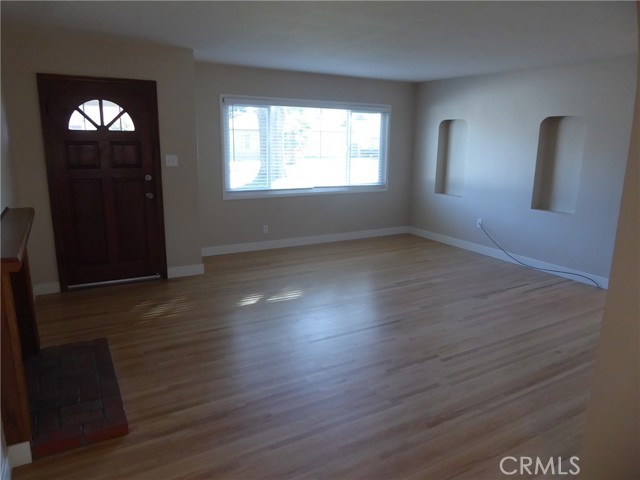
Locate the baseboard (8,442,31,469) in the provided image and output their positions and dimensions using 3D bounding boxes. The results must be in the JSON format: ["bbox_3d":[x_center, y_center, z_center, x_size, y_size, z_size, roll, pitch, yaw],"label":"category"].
[{"bbox_3d":[-1.458,1.043,2.254,0.085,0.119,0.020,-6,15,-30],"label":"baseboard"}]

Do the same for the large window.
[{"bbox_3d":[-0.105,-1.325,6.712,2.751,1.333,0.100,-6,15,-30],"label":"large window"}]

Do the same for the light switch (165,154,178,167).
[{"bbox_3d":[-1.594,-0.852,4.976,0.119,0.122,0.015,-6,15,-30],"label":"light switch"}]

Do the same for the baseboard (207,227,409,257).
[{"bbox_3d":[-0.090,0.006,6.987,3.683,0.117,0.020,-6,15,-30],"label":"baseboard"}]

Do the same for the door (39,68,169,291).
[{"bbox_3d":[-2.168,-0.550,4.745,1.050,2.111,0.090,-6,15,-30],"label":"door"}]

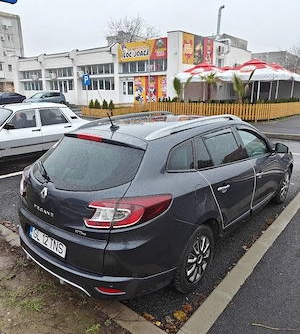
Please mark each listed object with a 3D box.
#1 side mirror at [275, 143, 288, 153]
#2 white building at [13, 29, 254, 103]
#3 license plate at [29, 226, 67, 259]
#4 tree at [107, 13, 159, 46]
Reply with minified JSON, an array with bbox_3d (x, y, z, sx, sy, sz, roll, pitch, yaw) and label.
[{"bbox_3d":[1.737,-0.242,3.657,0.190,0.140,0.110,11,18,39],"label":"side mirror"},{"bbox_3d":[-2.861,-11.833,37.696,26.200,5.900,17.800,10,17,35],"label":"white building"},{"bbox_3d":[-0.820,0.588,2.201,0.520,0.115,0.015,11,12,39],"label":"license plate"},{"bbox_3d":[-2.655,-17.782,46.070,9.350,13.840,9.350,0,14,0],"label":"tree"}]

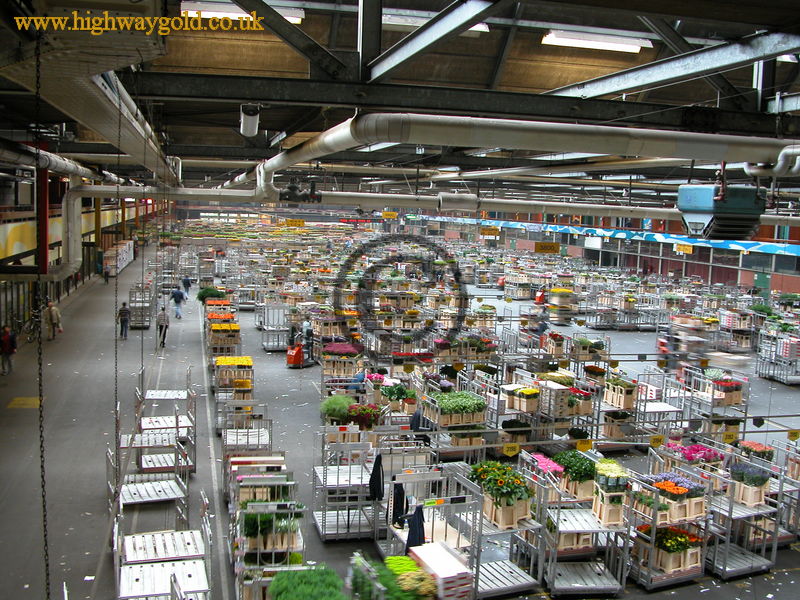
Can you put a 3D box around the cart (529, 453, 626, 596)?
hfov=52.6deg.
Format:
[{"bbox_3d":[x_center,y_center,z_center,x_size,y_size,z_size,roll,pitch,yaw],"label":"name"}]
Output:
[{"bbox_3d":[3.384,4.316,15.080,1.330,1.950,1.020,2,7,-5],"label":"cart"}]

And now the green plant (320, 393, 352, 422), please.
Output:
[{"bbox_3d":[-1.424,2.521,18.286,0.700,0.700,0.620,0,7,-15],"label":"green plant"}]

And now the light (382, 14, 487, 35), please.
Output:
[{"bbox_3d":[0.347,-3.297,9.678,1.500,0.130,0.260,0,7,-15],"label":"light"}]

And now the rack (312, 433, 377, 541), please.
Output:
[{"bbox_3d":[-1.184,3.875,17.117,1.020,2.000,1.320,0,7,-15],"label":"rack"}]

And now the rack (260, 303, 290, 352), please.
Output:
[{"bbox_3d":[-5.697,1.254,37.422,1.020,2.000,1.300,0,7,-15],"label":"rack"}]

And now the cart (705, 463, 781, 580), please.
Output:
[{"bbox_3d":[6.682,4.325,16.085,1.330,1.960,1.020,-1,8,-25],"label":"cart"}]

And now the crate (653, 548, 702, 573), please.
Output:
[{"bbox_3d":[5.389,4.931,15.578,0.780,0.380,0.420,-1,8,-27],"label":"crate"}]

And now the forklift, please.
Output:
[{"bbox_3d":[-4.173,1.932,34.209,0.850,1.540,1.550,4,7,17],"label":"forklift"}]

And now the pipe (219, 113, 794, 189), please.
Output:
[{"bbox_3d":[-2.093,-4.005,26.009,5.350,0.340,35.000,0,7,-15],"label":"pipe"}]

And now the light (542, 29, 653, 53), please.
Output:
[{"bbox_3d":[2.515,-3.284,10.283,1.500,0.130,0.240,0,7,-15],"label":"light"}]

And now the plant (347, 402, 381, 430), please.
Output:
[{"bbox_3d":[-0.828,2.689,18.359,0.700,0.660,0.600,0,7,-15],"label":"plant"}]

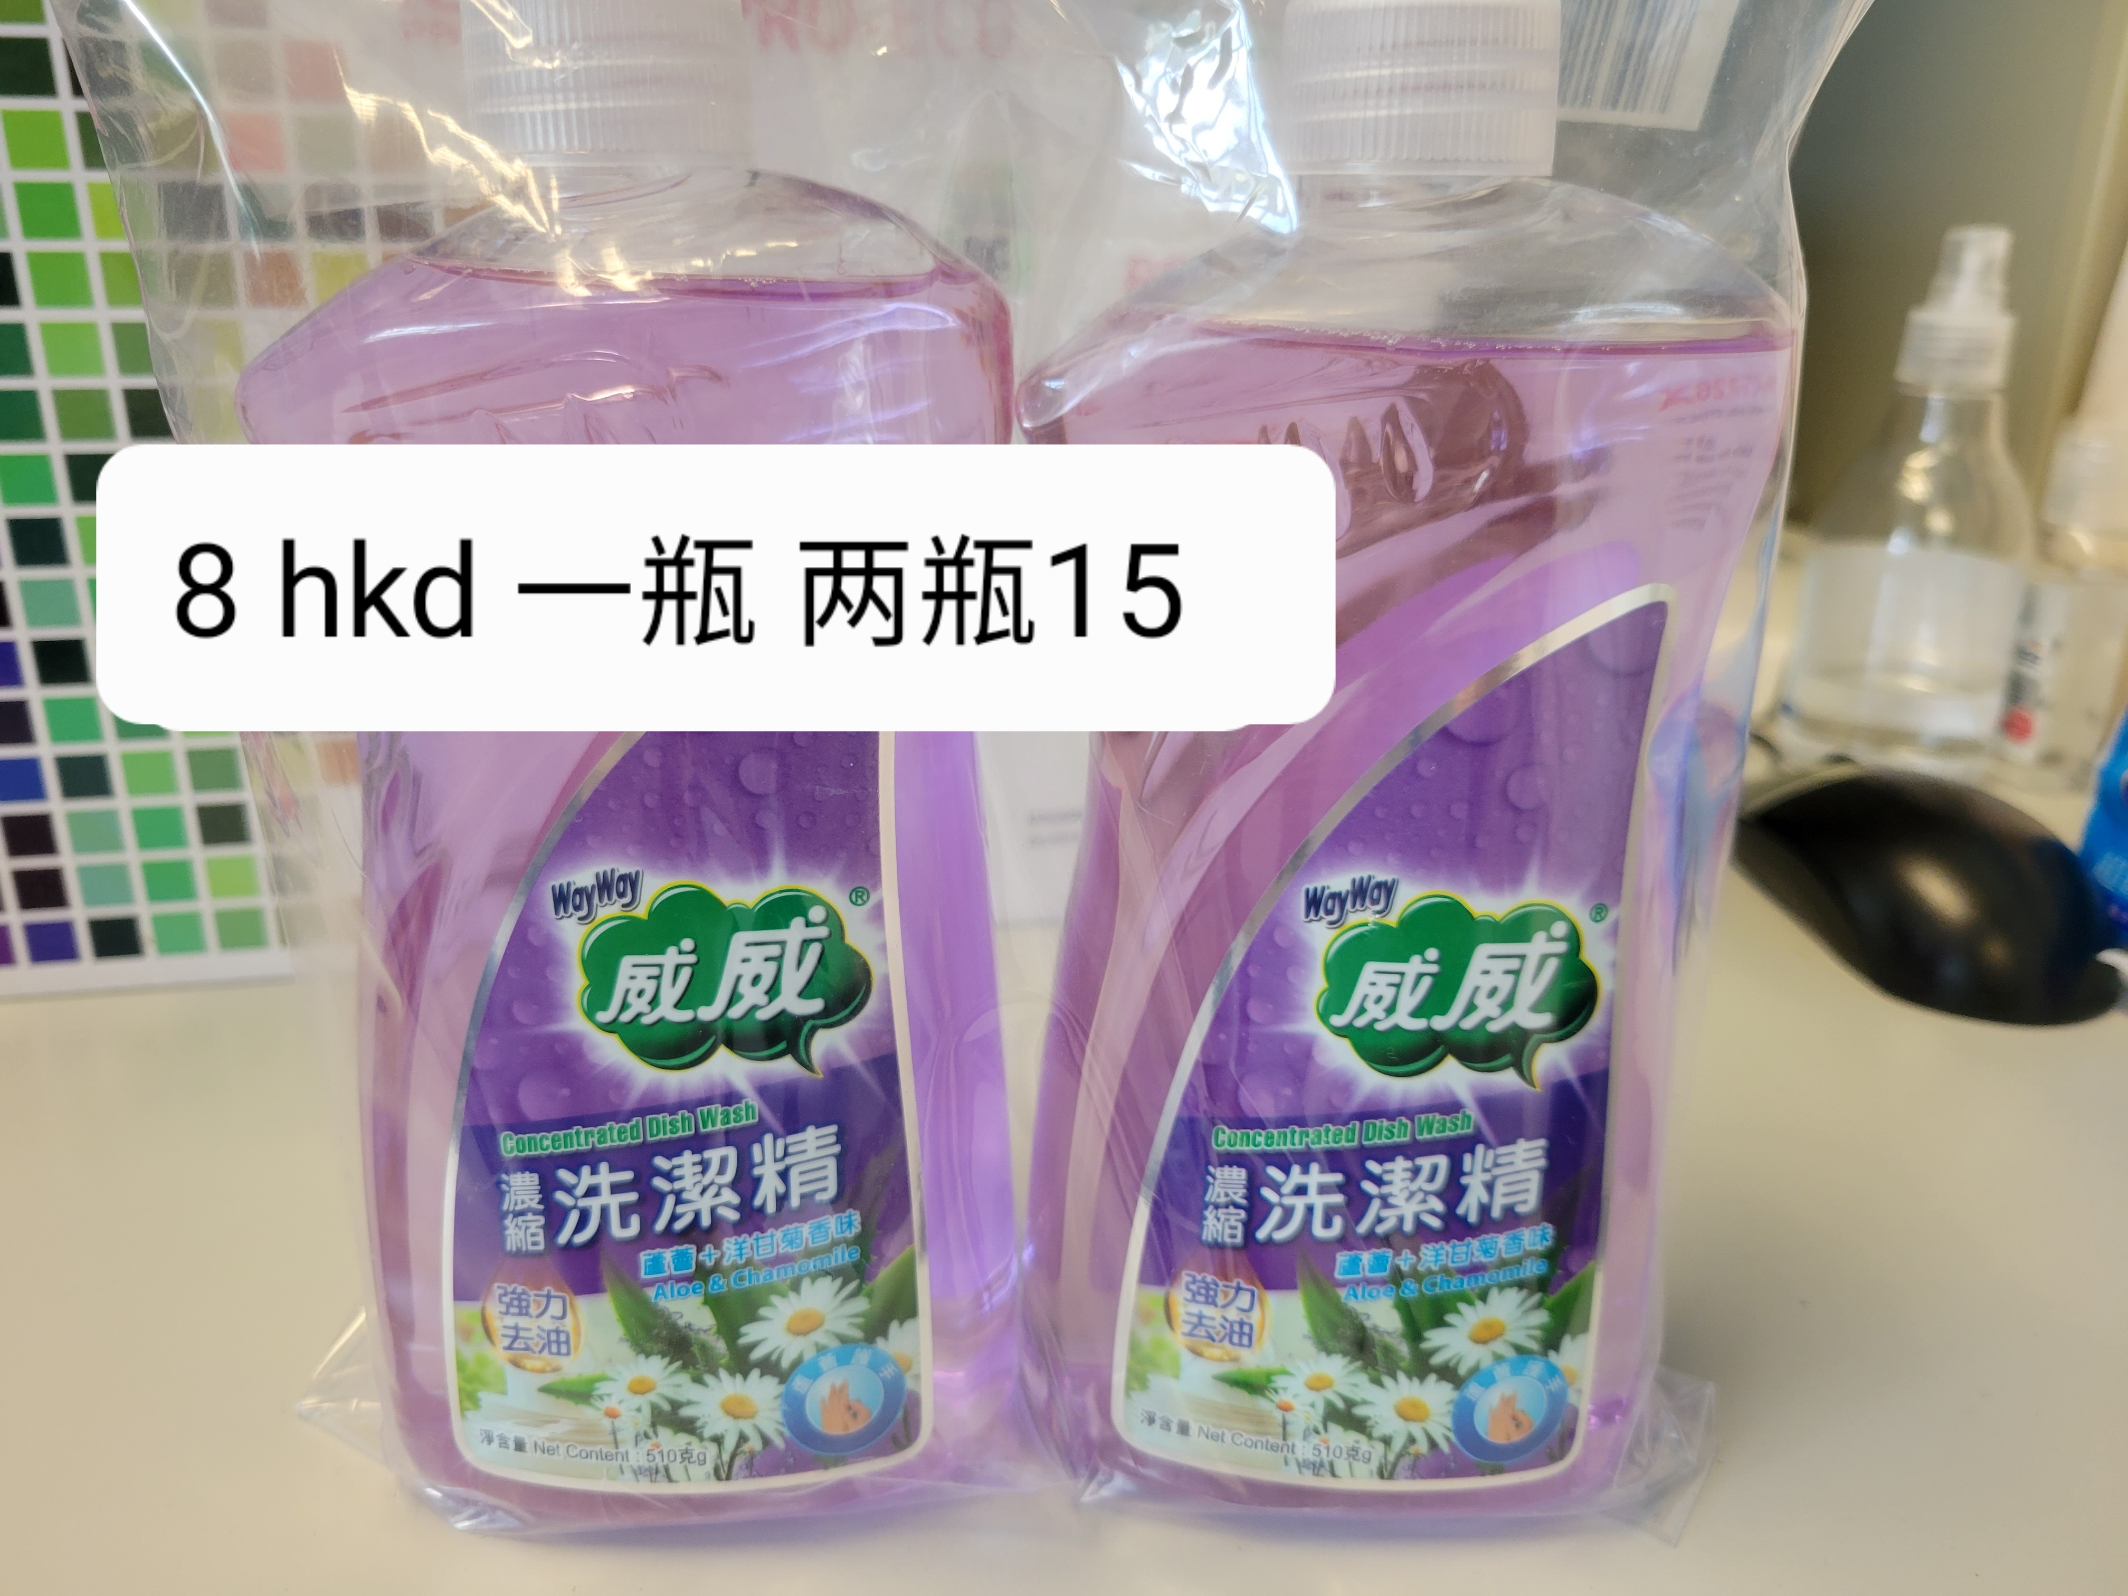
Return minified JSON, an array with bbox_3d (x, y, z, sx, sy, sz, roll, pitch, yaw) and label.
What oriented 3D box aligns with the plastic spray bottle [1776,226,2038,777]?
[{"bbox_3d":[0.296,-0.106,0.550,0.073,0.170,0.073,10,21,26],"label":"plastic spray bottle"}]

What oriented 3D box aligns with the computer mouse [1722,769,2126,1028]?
[{"bbox_3d":[0.214,0.013,0.399,0.063,0.039,0.115,-1,19,-3],"label":"computer mouse"}]

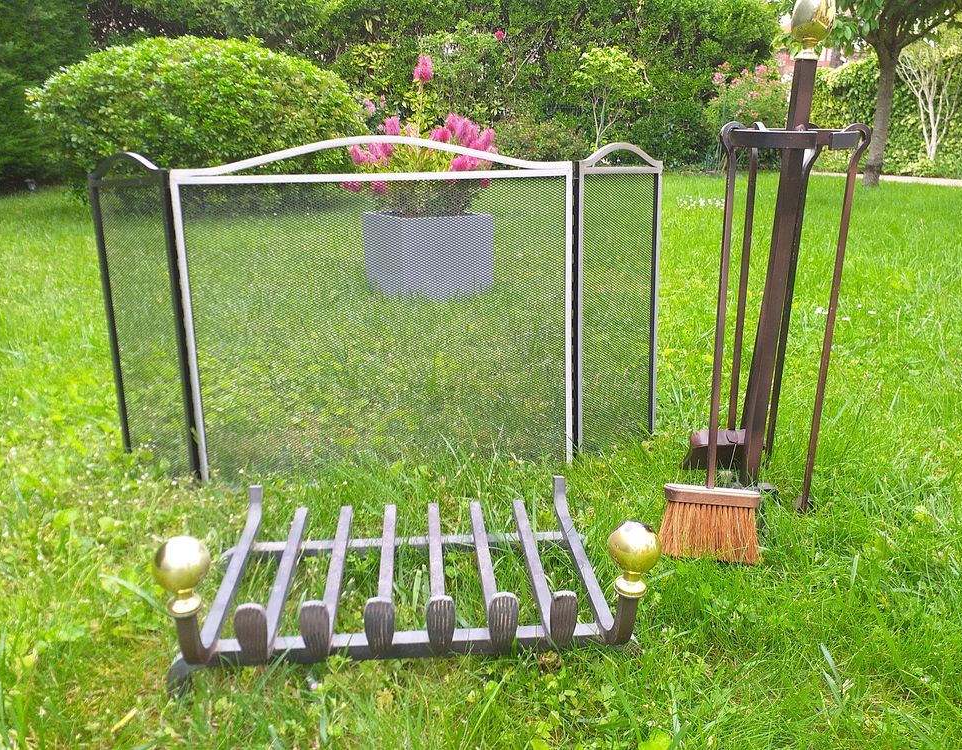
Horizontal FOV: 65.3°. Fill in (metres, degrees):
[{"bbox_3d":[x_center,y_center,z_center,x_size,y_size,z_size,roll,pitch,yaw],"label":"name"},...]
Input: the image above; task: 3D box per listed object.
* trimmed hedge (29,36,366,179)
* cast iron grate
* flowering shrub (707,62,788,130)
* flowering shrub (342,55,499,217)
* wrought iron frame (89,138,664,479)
[{"bbox_3d":[-2.509,-2.228,6.600,2.800,1.380,2.200,-1,18,0],"label":"trimmed hedge"},{"bbox_3d":[-0.083,0.213,0.941,0.515,0.215,0.370,-1,18,-2],"label":"cast iron grate"},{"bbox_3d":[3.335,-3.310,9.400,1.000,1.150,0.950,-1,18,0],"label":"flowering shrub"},{"bbox_3d":[-0.226,-0.882,2.800,0.580,0.560,0.500,-1,18,0],"label":"flowering shrub"},{"bbox_3d":[-0.180,-0.122,1.400,1.086,0.598,0.176,-2,14,-3],"label":"wrought iron frame"}]

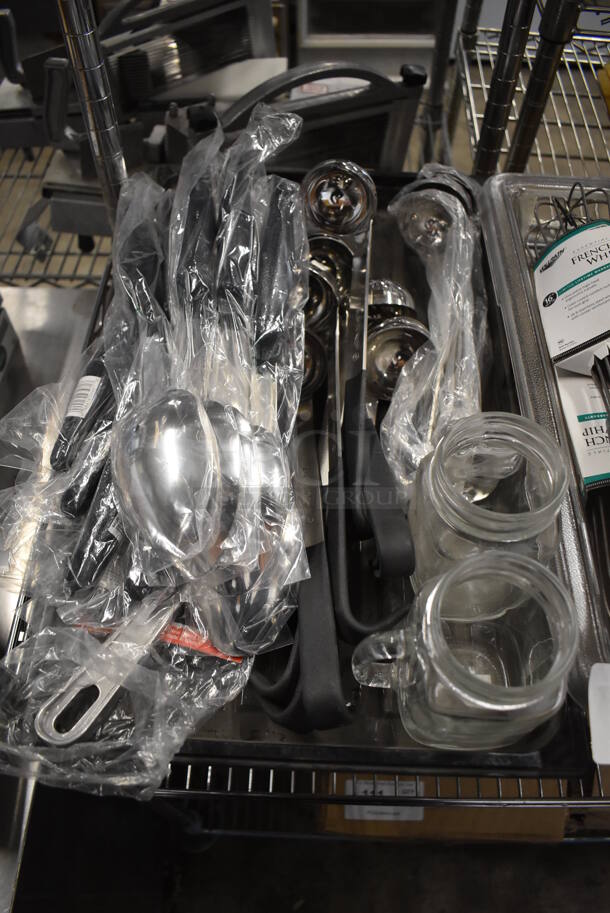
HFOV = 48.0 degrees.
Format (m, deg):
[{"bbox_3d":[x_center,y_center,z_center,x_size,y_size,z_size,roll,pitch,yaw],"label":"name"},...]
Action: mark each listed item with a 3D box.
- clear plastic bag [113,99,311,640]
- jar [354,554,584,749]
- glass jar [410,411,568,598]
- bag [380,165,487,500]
[{"bbox_3d":[-0.064,-0.095,0.508,0.126,0.120,0.430,-3,52,0],"label":"clear plastic bag"},{"bbox_3d":[0.081,0.114,0.379,0.106,0.141,0.078,-1,57,1],"label":"jar"},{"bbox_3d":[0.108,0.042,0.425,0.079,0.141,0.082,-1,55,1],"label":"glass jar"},{"bbox_3d":[0.112,-0.121,0.568,0.080,0.070,0.340,4,52,5],"label":"bag"}]

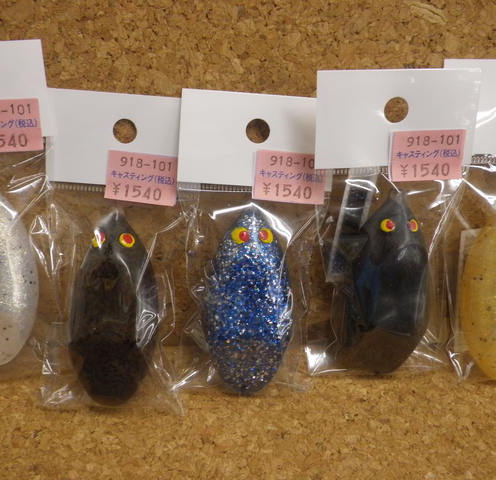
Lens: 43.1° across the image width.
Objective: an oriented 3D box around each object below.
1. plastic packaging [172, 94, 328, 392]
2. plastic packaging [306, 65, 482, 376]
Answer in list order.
[{"bbox_3d":[0.001,0.003,0.204,0.051,0.099,0.022,3,9,-1],"label":"plastic packaging"},{"bbox_3d":[0.046,-0.004,0.205,0.051,0.100,0.022,1,12,0],"label":"plastic packaging"}]

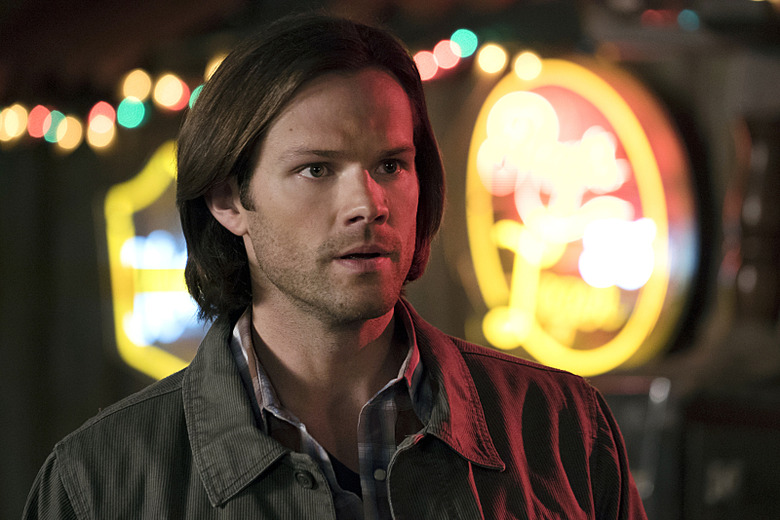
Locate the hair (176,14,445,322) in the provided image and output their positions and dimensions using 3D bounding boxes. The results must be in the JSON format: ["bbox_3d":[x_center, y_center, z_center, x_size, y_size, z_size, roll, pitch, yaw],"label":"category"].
[{"bbox_3d":[-0.066,-0.075,3.580,0.210,0.250,0.230,-1,3,-27],"label":"hair"}]

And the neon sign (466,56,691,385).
[{"bbox_3d":[0.244,-0.055,5.500,0.090,0.410,0.360,-3,4,-44],"label":"neon sign"}]

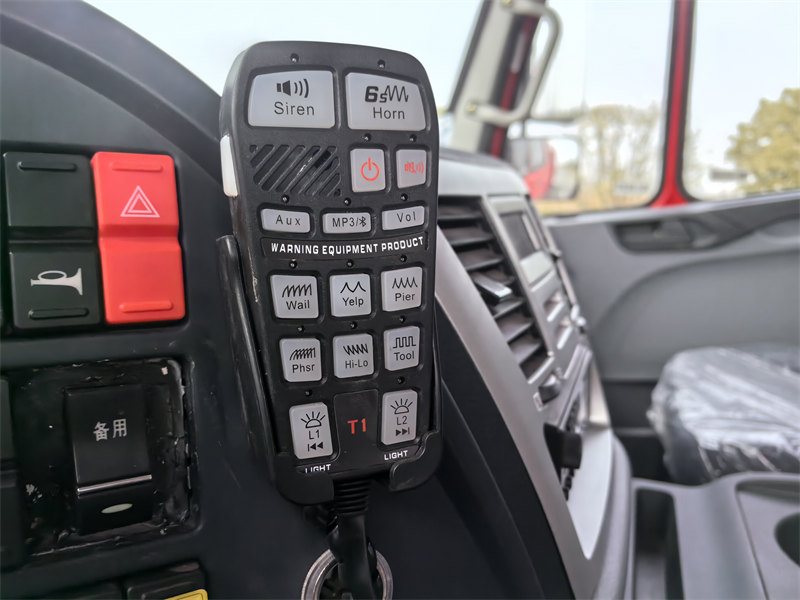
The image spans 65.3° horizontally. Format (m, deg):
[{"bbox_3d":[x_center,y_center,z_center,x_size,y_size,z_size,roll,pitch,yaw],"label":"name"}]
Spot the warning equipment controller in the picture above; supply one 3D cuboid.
[{"bbox_3d":[-0.022,-0.011,0.210,0.067,0.138,0.036,-4,5,-21],"label":"warning equipment controller"}]

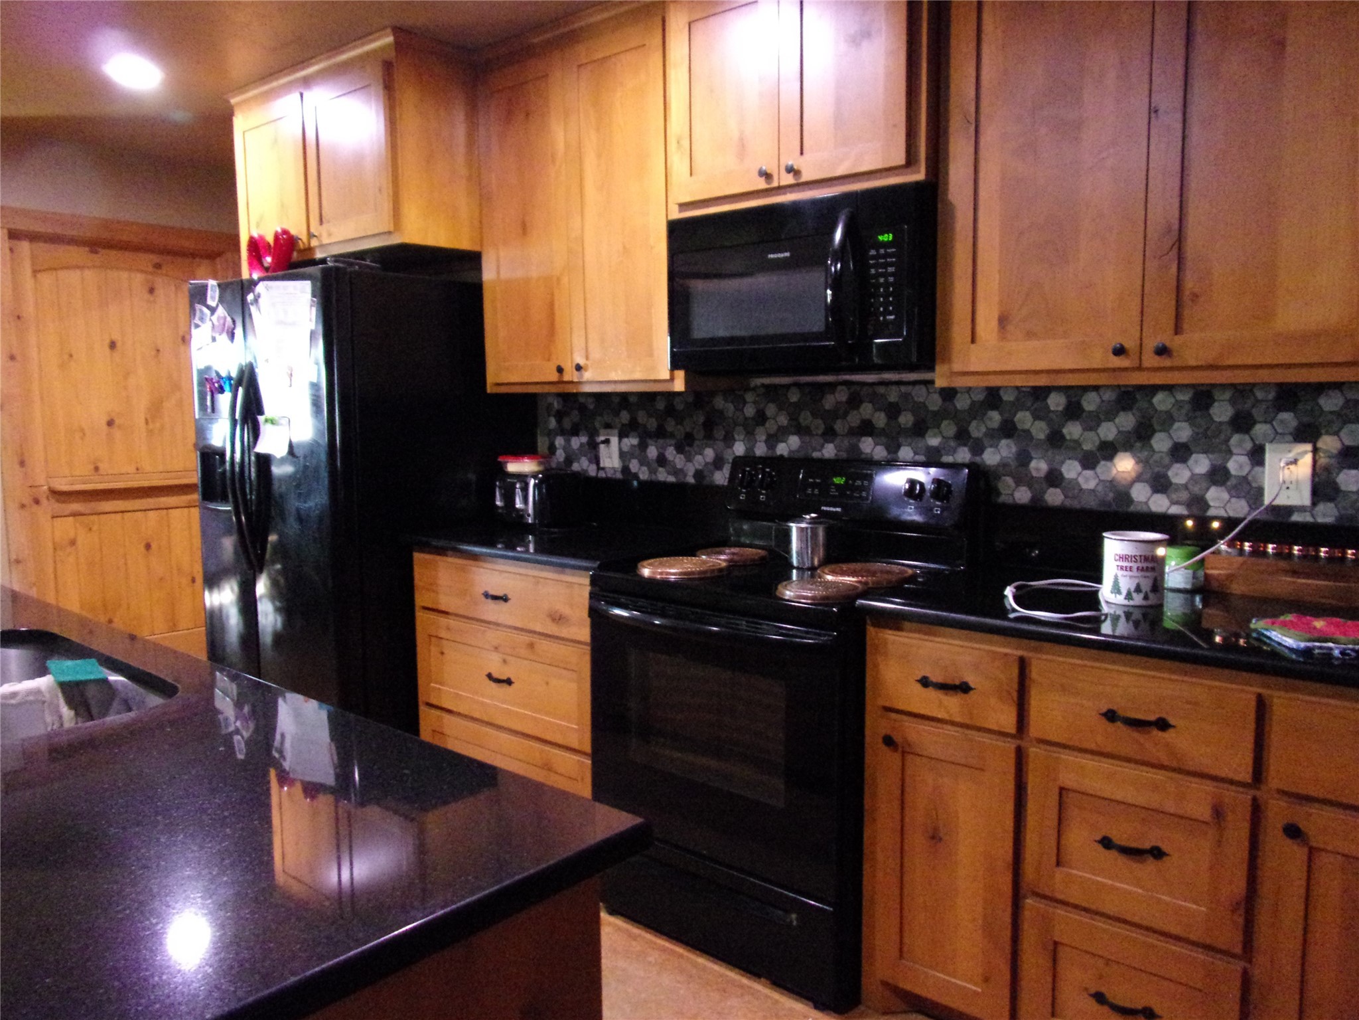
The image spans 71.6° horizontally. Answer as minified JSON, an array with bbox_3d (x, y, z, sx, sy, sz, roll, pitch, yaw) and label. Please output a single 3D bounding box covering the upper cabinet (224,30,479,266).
[{"bbox_3d":[-1.076,-1.210,3.481,1.019,0.613,0.648,5,8,39],"label":"upper cabinet"}]

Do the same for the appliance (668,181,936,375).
[{"bbox_3d":[0.378,-0.585,2.542,0.747,0.418,0.395,5,8,39],"label":"appliance"}]

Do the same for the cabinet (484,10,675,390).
[{"bbox_3d":[-0.237,-0.925,3.039,0.877,1.086,0.334,5,8,39],"label":"cabinet"}]

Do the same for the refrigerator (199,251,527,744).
[{"bbox_3d":[-1.159,0.077,3.530,0.905,1.770,0.874,5,8,39],"label":"refrigerator"}]

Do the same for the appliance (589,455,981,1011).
[{"bbox_3d":[0.259,0.482,2.519,0.745,1.186,0.726,5,8,39],"label":"appliance"}]

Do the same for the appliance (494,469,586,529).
[{"bbox_3d":[-0.495,-0.045,3.304,0.211,0.191,0.254,5,8,39],"label":"appliance"}]

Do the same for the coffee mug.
[{"bbox_3d":[0.971,0.124,2.013,0.128,0.140,0.128,3,7,26],"label":"coffee mug"}]

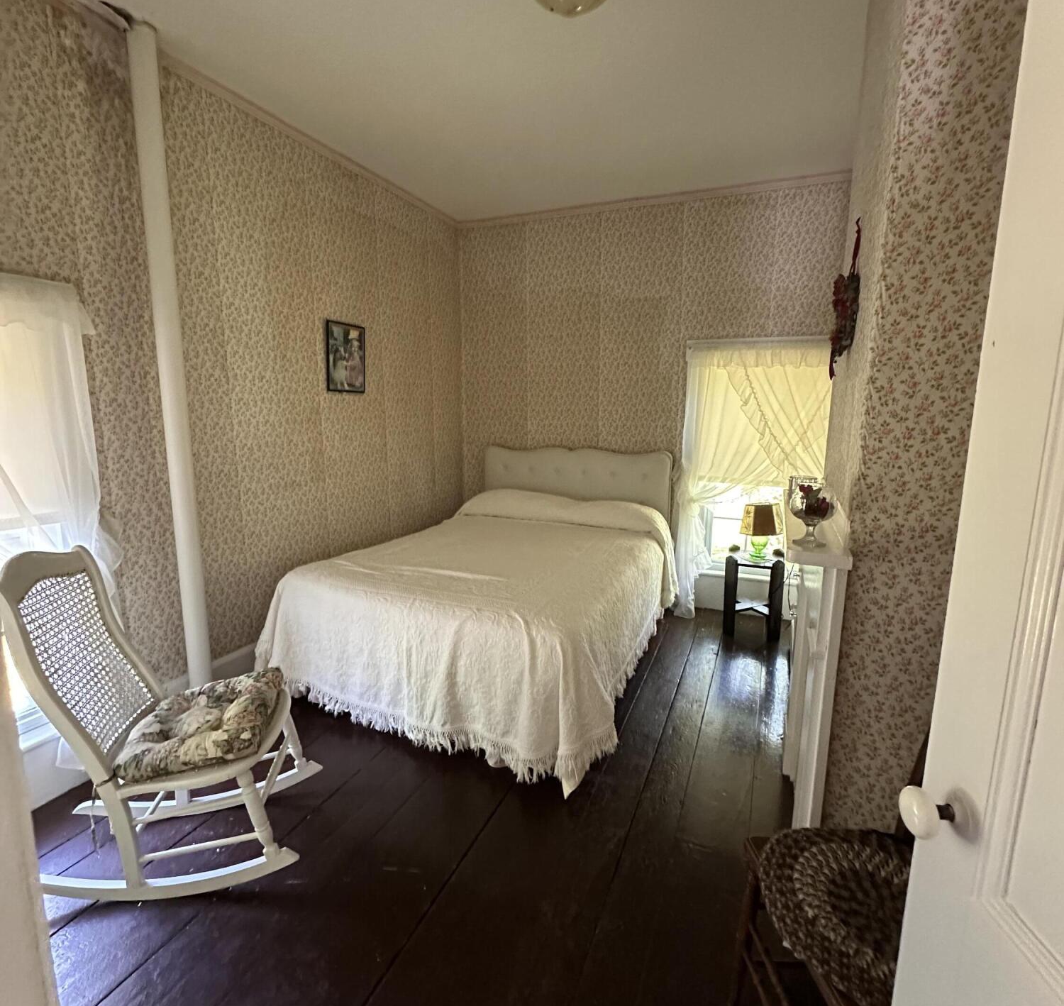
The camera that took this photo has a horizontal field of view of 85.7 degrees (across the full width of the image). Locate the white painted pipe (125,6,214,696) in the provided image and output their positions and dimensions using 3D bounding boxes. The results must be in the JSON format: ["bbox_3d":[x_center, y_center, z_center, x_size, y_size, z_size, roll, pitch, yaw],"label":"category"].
[{"bbox_3d":[-1.387,-0.361,2.252,0.086,2.688,0.086,4,11,22],"label":"white painted pipe"}]

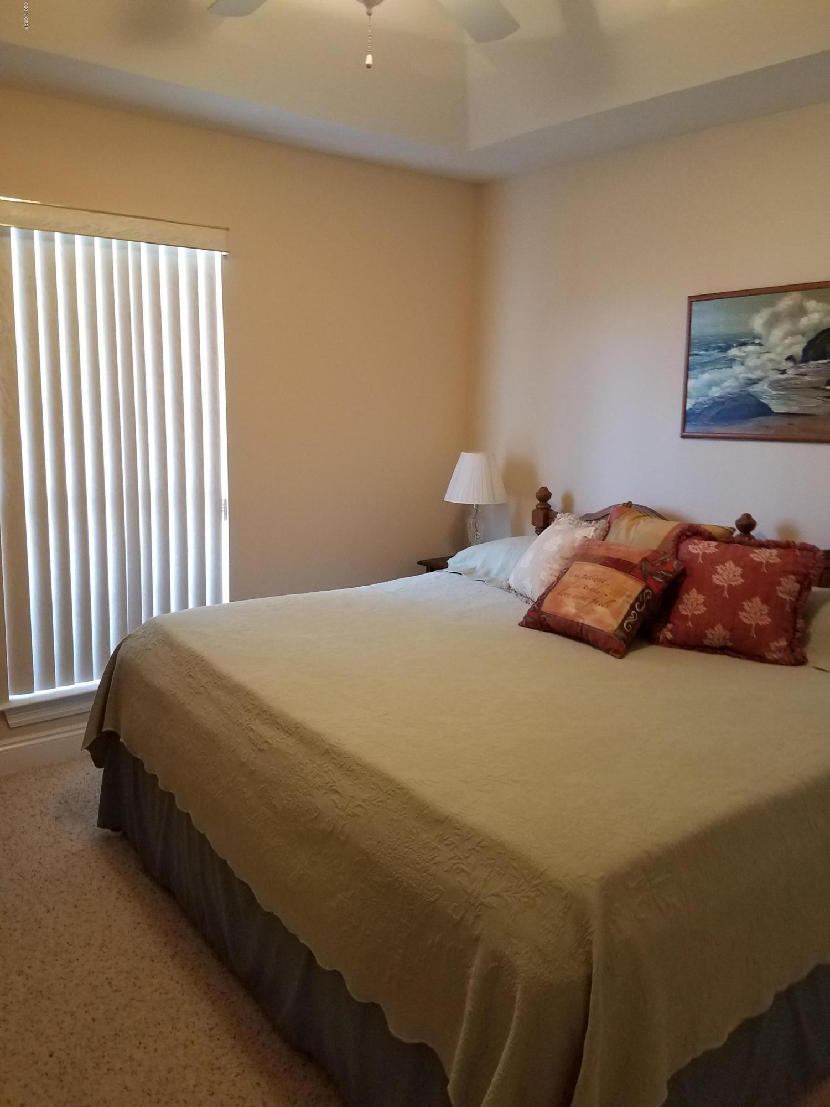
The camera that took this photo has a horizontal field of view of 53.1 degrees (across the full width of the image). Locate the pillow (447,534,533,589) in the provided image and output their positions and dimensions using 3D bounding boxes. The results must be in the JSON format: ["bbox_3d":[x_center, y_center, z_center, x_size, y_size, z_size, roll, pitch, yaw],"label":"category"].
[{"bbox_3d":[0.514,0.049,3.807,0.420,0.200,0.700,-7,16,-36],"label":"pillow"}]

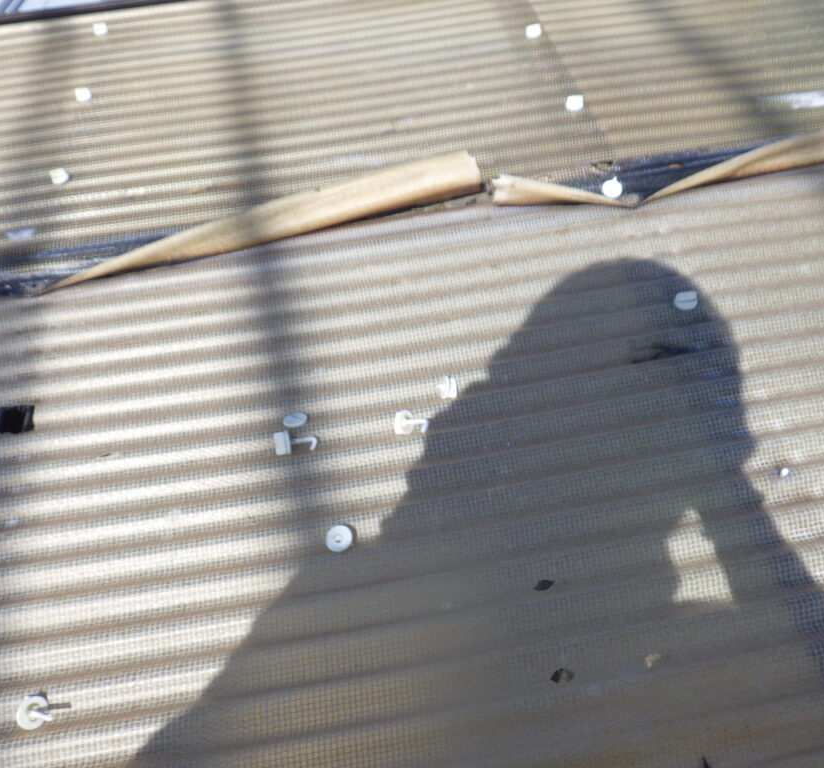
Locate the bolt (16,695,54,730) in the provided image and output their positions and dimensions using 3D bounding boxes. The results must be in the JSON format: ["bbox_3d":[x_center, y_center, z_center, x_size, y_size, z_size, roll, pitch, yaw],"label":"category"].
[{"bbox_3d":[-0.237,0.208,0.521,0.032,0.020,0.020,-18,55,46],"label":"bolt"}]

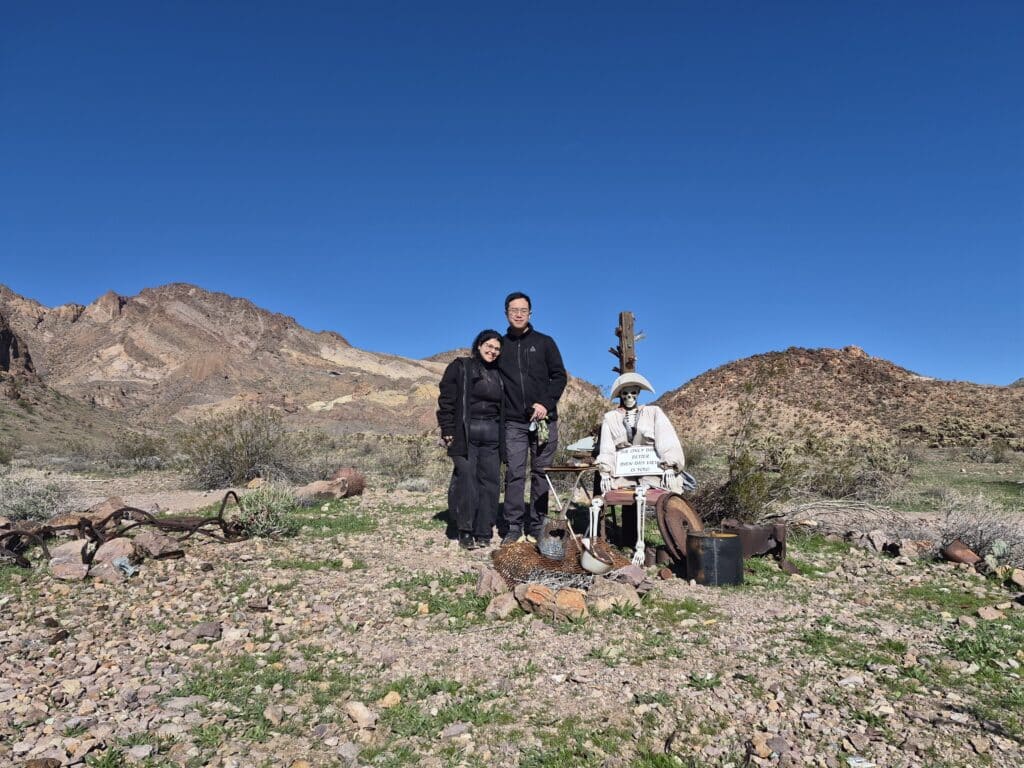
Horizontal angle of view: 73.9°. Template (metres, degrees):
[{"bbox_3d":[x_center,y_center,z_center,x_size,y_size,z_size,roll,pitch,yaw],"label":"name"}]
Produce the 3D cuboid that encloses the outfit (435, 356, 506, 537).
[{"bbox_3d":[-0.288,0.447,4.720,0.460,1.260,0.330,1,-4,-9],"label":"outfit"}]

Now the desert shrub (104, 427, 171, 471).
[{"bbox_3d":[-8.830,1.540,16.000,1.450,1.000,1.400,2,-4,-29],"label":"desert shrub"}]

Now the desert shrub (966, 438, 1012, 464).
[{"bbox_3d":[15.439,2.183,22.000,1.300,0.850,1.300,-3,-5,35],"label":"desert shrub"}]

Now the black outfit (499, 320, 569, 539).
[{"bbox_3d":[0.136,0.332,4.750,0.520,1.500,0.330,-1,-4,7],"label":"black outfit"}]

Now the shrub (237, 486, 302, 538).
[{"bbox_3d":[-1.879,0.984,5.250,0.480,0.400,0.440,1,-5,-20],"label":"shrub"}]

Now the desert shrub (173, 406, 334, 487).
[{"bbox_3d":[-4.119,1.008,10.800,2.200,1.300,2.000,1,-4,-21],"label":"desert shrub"}]

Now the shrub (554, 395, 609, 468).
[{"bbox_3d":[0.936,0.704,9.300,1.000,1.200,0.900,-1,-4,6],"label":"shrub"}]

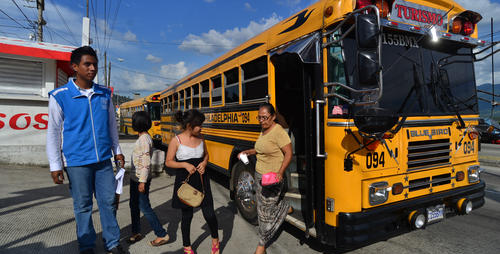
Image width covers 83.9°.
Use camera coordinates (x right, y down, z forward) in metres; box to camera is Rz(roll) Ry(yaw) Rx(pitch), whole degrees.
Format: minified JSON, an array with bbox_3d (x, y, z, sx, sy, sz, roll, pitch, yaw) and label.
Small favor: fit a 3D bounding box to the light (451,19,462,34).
[{"bbox_3d":[2.289,-1.114,3.121,0.175,0.175,0.090,-2,2,-26],"label":"light"}]

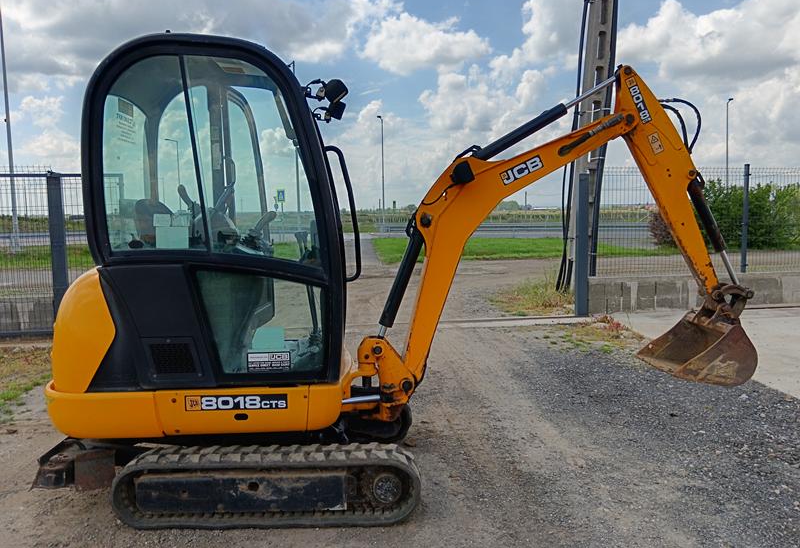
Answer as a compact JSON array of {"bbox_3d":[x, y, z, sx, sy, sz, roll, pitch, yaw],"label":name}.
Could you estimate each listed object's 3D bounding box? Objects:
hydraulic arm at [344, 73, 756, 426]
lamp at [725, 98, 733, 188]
[{"bbox_3d":[0.808,-0.172,3.505,2.220,1.945,0.460,-1,6,-1],"label":"hydraulic arm"},{"bbox_3d":[22.300,-7.500,42.600,0.420,8.700,0.250,-1,6,0],"label":"lamp"}]

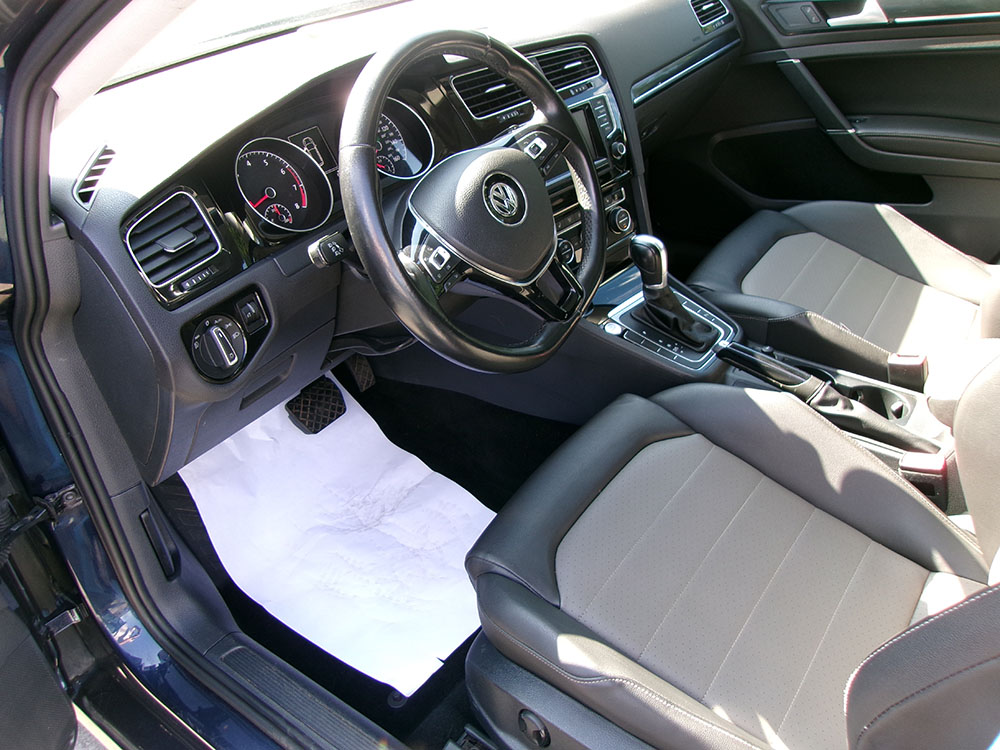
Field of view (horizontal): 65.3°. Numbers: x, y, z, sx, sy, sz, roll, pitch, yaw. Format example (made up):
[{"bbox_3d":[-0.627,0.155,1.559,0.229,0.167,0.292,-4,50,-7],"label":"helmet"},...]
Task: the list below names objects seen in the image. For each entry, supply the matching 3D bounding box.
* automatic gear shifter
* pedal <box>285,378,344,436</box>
[{"bbox_3d":[0.263,-0.131,1.180,0.140,0.155,0.062,22,44,30],"label":"automatic gear shifter"},{"bbox_3d":[-0.317,0.053,1.324,0.035,0.072,0.092,-15,20,48],"label":"pedal"}]

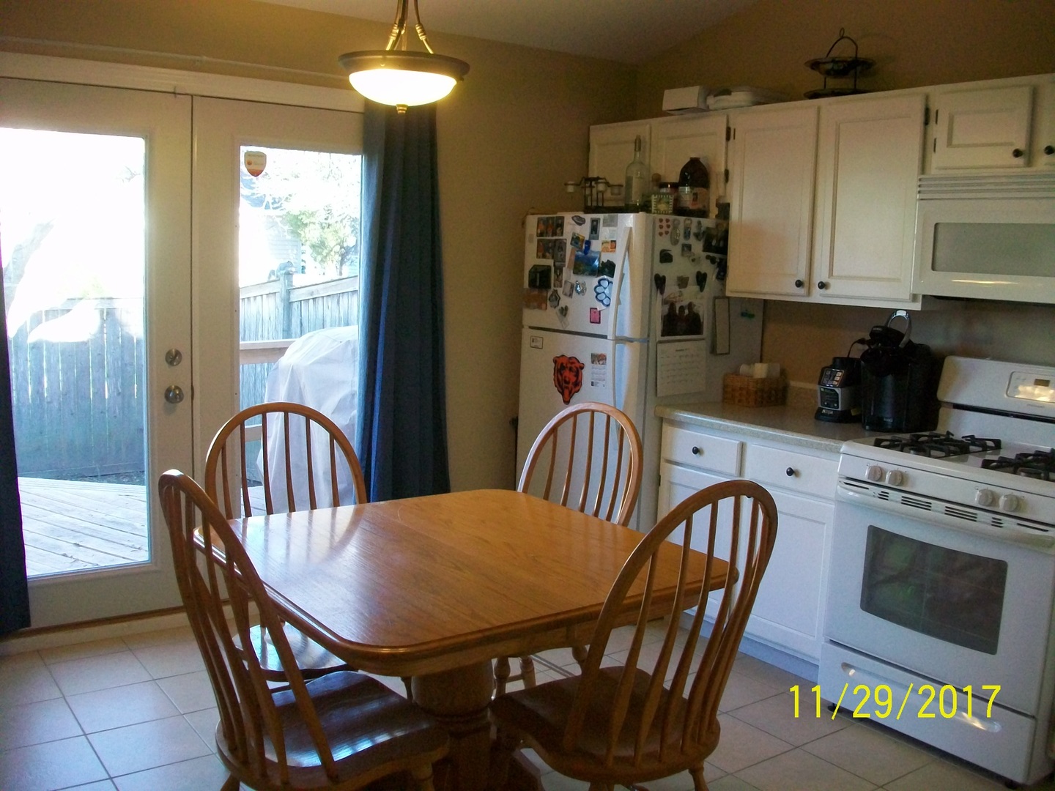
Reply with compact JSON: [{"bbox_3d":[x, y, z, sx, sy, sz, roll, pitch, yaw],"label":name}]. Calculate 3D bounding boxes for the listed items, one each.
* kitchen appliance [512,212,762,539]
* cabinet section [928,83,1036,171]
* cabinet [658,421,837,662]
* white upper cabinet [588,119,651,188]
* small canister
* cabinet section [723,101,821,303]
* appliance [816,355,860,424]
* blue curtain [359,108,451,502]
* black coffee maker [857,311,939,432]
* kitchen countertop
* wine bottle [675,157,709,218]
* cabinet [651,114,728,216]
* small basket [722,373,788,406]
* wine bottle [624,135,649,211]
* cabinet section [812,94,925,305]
[{"bbox_3d":[0.478,0.061,4.381,0.780,1.685,0.735,-3,9,-37],"label":"kitchen appliance"},{"bbox_3d":[1.580,-0.868,3.247,0.300,0.262,0.345,-4,10,-37],"label":"cabinet section"},{"bbox_3d":[1.027,0.531,3.829,0.620,0.830,0.915,-3,9,-37],"label":"cabinet"},{"bbox_3d":[0.533,-1.081,4.624,0.315,0.380,0.450,-3,9,-37],"label":"white upper cabinet"},{"bbox_3d":[0.544,-0.781,3.901,0.105,0.144,0.105,-4,9,-37],"label":"small canister"},{"bbox_3d":[1.078,-0.767,3.940,0.300,0.730,0.425,-4,10,-37],"label":"cabinet section"},{"bbox_3d":[1.210,-0.026,3.673,0.185,0.240,0.155,-4,10,-40],"label":"appliance"},{"bbox_3d":[-0.541,-0.265,4.322,0.490,2.120,0.120,-4,9,-37],"label":"blue curtain"},{"bbox_3d":[1.346,-0.091,3.518,0.230,0.420,0.190,-5,10,-42],"label":"black coffee maker"},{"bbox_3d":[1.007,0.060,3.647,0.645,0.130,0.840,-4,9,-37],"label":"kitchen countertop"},{"bbox_3d":[0.665,-0.826,3.886,0.128,0.250,0.128,2,8,0],"label":"wine bottle"},{"bbox_3d":[0.778,-0.972,4.141,0.320,0.385,0.440,-4,9,-37],"label":"cabinet"},{"bbox_3d":[0.980,-0.024,4.181,0.220,0.120,0.165,-3,9,-37],"label":"small basket"},{"bbox_3d":[0.459,-0.916,4.074,0.100,0.347,0.100,2,7,0],"label":"wine bottle"},{"bbox_3d":[1.337,-0.708,3.594,0.300,0.730,0.420,-4,10,-37],"label":"cabinet section"}]

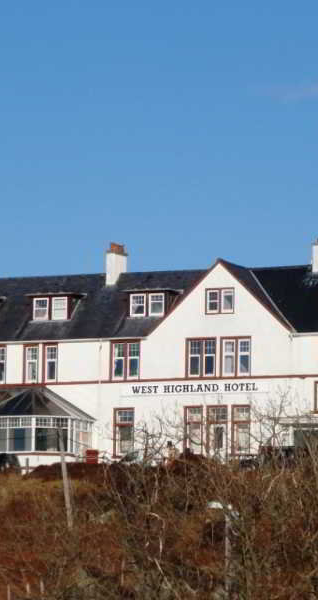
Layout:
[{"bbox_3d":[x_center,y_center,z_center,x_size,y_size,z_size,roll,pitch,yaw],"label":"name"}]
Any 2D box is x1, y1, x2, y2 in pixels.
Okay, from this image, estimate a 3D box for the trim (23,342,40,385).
[{"bbox_3d":[-7.620,3.864,215.765,1.043,2.449,0.200,-2,-7,25],"label":"trim"}]

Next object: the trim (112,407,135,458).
[{"bbox_3d":[-1.939,7.451,200.591,1.335,2.859,0.180,-2,-6,22],"label":"trim"}]

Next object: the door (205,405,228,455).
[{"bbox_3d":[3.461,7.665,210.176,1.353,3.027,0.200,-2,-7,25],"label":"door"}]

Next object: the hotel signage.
[{"bbox_3d":[2.053,5.255,210.948,8.482,0.632,0.100,-2,-7,25],"label":"hotel signage"}]

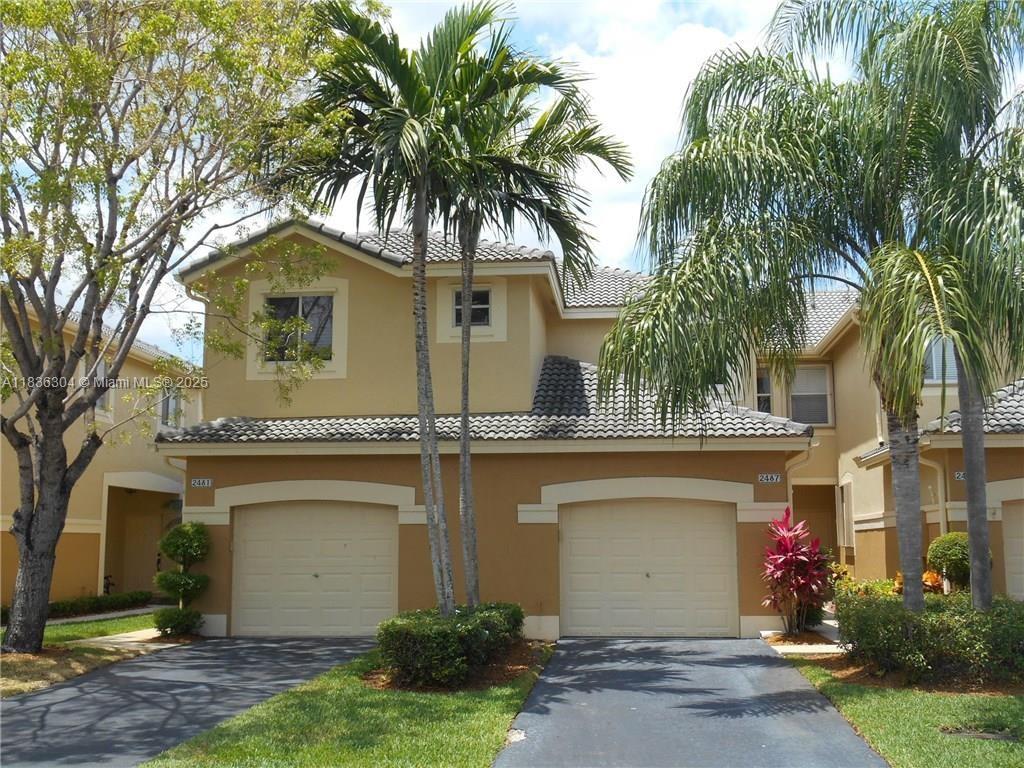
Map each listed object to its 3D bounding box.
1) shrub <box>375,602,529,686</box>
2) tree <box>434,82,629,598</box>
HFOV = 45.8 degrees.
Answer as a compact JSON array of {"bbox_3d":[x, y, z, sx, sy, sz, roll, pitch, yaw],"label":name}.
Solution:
[{"bbox_3d":[-0.765,3.249,15.249,1.550,0.780,2.700,-1,-8,6],"label":"shrub"},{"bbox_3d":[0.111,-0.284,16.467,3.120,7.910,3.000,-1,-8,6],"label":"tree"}]

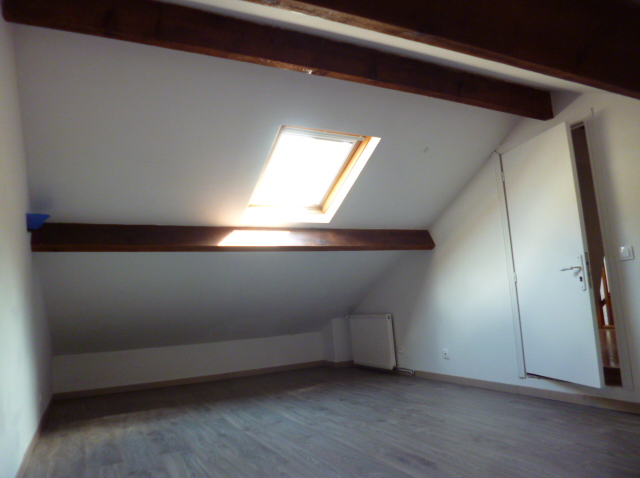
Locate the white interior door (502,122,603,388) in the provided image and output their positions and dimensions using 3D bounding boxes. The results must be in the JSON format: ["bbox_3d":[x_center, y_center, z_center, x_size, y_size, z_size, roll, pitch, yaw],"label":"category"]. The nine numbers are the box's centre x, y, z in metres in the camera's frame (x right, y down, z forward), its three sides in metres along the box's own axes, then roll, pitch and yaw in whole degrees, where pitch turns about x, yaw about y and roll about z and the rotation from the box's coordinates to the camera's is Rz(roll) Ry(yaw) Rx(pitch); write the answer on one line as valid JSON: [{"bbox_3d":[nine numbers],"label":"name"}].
[{"bbox_3d":[1.650,0.126,3.223,0.045,1.795,0.713,-1,-8,-16],"label":"white interior door"}]

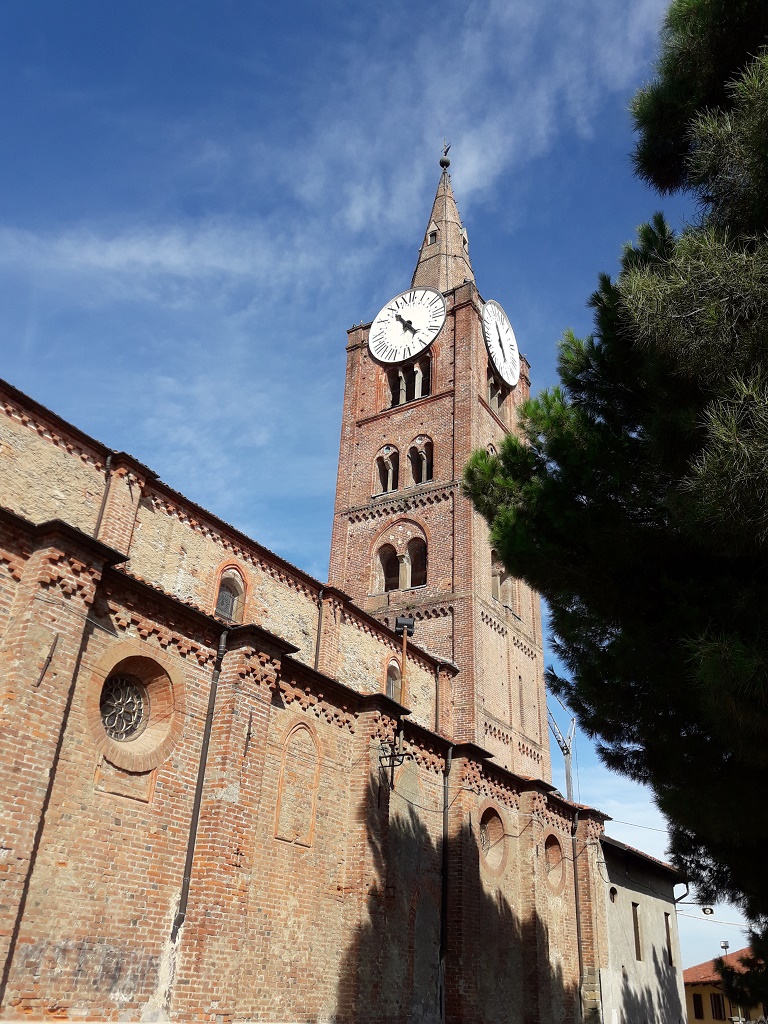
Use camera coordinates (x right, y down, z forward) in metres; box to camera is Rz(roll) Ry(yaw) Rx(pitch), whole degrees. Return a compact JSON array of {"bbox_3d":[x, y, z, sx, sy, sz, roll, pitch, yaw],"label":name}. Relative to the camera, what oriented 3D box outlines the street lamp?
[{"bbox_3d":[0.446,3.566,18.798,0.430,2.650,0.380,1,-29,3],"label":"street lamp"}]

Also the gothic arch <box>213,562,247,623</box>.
[{"bbox_3d":[-4.058,2.216,21.848,0.270,1.750,1.140,-15,-34,29],"label":"gothic arch"}]

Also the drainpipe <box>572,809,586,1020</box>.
[{"bbox_3d":[6.064,12.321,25.523,0.200,5.800,0.130,-15,-34,29],"label":"drainpipe"}]

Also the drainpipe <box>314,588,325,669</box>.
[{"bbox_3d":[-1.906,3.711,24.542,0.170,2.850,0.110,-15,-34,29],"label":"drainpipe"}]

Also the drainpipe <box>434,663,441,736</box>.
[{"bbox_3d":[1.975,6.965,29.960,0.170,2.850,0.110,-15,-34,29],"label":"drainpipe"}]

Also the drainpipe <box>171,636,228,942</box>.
[{"bbox_3d":[-2.851,4.210,13.225,0.220,4.700,0.130,-15,-34,29],"label":"drainpipe"}]

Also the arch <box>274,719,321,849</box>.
[{"bbox_3d":[-1.561,5.015,15.496,0.160,2.220,1.150,-15,-34,29],"label":"arch"}]

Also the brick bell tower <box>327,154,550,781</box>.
[{"bbox_3d":[2.815,-2.079,40.996,7.300,47.000,7.300,-15,-34,29],"label":"brick bell tower"}]

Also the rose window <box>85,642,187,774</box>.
[{"bbox_3d":[-3.849,2.987,12.651,0.380,1.950,1.950,-15,-34,29],"label":"rose window"}]

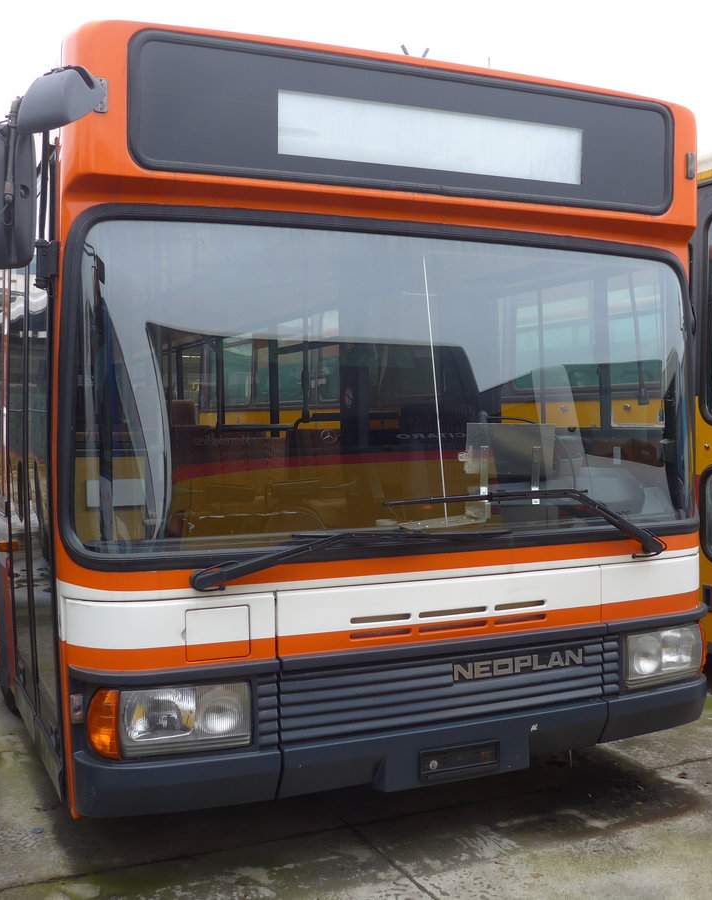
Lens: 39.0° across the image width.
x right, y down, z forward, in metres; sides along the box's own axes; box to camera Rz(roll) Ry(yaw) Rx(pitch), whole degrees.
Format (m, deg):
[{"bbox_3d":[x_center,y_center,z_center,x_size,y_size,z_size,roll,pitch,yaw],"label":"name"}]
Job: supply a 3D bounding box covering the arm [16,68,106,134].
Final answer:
[{"bbox_3d":[-0.818,-0.969,2.816,0.284,0.203,0.203,-1,1,-24],"label":"arm"}]

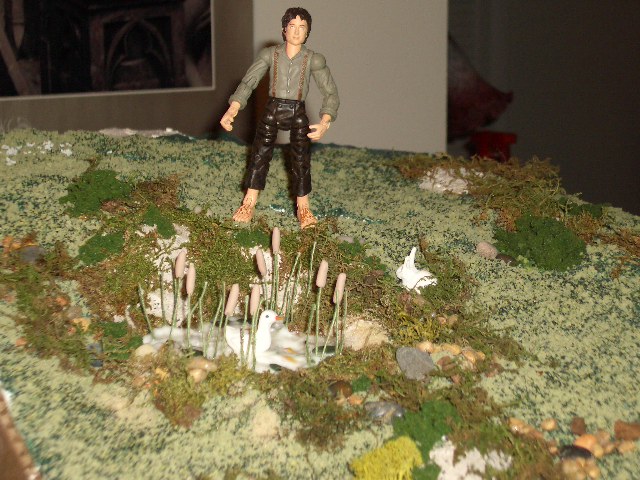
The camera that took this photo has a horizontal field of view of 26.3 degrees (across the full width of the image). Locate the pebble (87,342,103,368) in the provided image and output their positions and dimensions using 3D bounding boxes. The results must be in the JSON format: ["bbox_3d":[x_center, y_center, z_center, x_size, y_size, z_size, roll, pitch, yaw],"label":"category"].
[{"bbox_3d":[-0.097,0.050,0.590,0.007,0.009,0.008,0,14,0],"label":"pebble"}]

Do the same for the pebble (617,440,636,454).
[{"bbox_3d":[0.126,0.085,0.561,0.008,0.006,0.007,0,10,0],"label":"pebble"}]

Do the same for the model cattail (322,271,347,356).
[{"bbox_3d":[0.007,0.035,0.635,0.011,0.039,0.009,0,10,0],"label":"model cattail"}]

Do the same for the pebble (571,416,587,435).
[{"bbox_3d":[0.109,0.078,0.576,0.007,0.007,0.007,0,10,0],"label":"pebble"}]

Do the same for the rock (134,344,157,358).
[{"bbox_3d":[-0.082,0.053,0.646,0.010,0.006,0.009,0,10,0],"label":"rock"}]

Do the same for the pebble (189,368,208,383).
[{"bbox_3d":[-0.055,0.060,0.611,0.008,0.006,0.007,0,10,0],"label":"pebble"}]

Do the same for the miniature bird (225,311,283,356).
[{"bbox_3d":[-0.029,0.041,0.597,0.025,0.020,0.013,2,15,8],"label":"miniature bird"}]

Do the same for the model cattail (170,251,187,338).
[{"bbox_3d":[-0.064,0.024,0.614,0.005,0.040,0.005,8,14,-2],"label":"model cattail"}]

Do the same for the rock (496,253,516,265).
[{"bbox_3d":[0.093,0.010,0.685,0.011,0.006,0.009,0,14,0],"label":"rock"}]

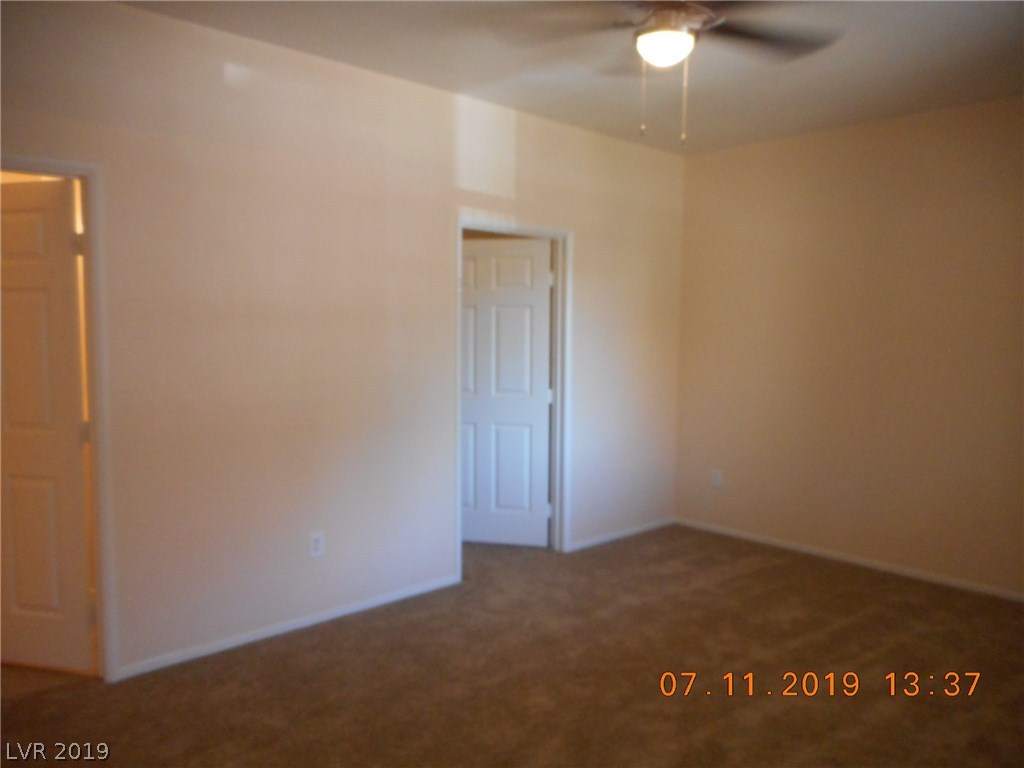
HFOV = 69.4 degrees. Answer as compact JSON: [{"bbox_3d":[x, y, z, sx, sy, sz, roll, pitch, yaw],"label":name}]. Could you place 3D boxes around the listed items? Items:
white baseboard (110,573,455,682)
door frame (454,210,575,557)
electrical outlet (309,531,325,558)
[{"bbox_3d":[-0.976,1.166,3.654,1.810,0.062,0.014,-3,6,-42],"label":"white baseboard"},{"bbox_3d":[0.005,0.085,4.528,0.930,2.100,0.130,-3,6,-42],"label":"door frame"},{"bbox_3d":[-0.958,0.793,3.644,0.072,0.117,0.008,-3,6,-42],"label":"electrical outlet"}]

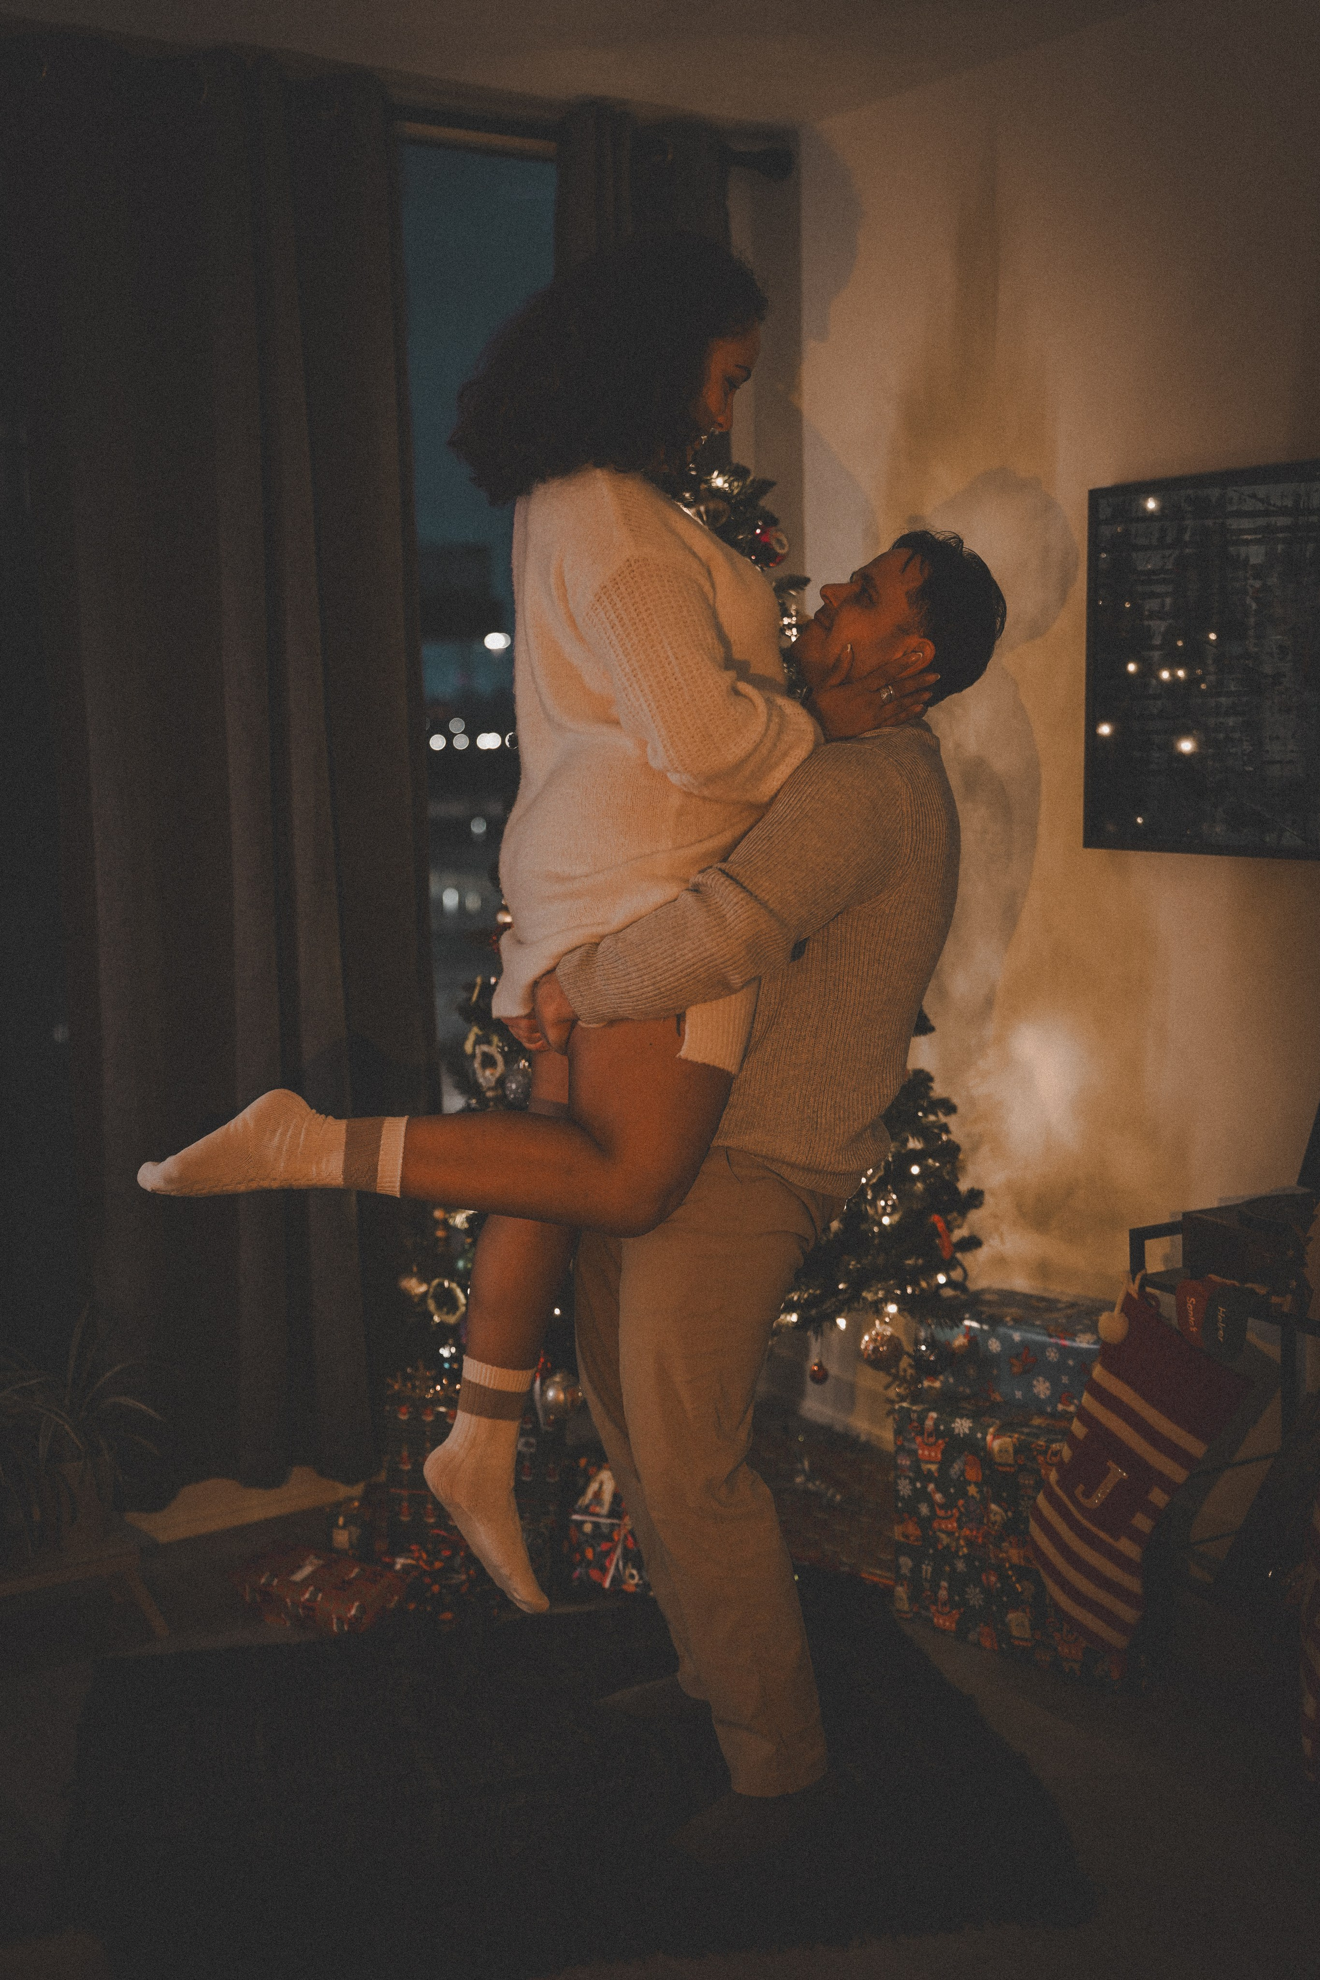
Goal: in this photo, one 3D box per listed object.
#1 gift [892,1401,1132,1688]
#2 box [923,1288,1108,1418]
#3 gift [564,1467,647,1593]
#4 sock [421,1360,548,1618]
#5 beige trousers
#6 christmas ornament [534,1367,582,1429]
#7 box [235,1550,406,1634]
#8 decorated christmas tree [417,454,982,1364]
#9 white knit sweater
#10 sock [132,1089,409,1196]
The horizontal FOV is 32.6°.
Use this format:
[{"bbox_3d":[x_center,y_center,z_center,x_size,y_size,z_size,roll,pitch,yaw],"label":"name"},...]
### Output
[{"bbox_3d":[0.614,0.801,3.426,0.430,0.335,0.290,6,11,43],"label":"gift"},{"bbox_3d":[0.624,0.565,3.434,0.360,0.130,0.200,6,10,42],"label":"box"},{"bbox_3d":[-0.020,0.837,3.658,0.220,0.225,0.180,2,8,20],"label":"gift"},{"bbox_3d":[-0.229,0.660,3.000,0.163,0.340,0.100,-3,8,-12],"label":"sock"},{"bbox_3d":[0.097,0.554,3.013,0.360,0.930,0.450,-4,8,-18],"label":"beige trousers"},{"bbox_3d":[-0.157,0.634,3.520,0.068,0.078,0.068,-1,8,0],"label":"christmas ornament"},{"bbox_3d":[-0.533,0.949,3.562,0.260,0.055,0.145,3,9,31],"label":"box"},{"bbox_3d":[0.091,-0.016,3.712,0.930,1.900,0.930,1,8,18],"label":"decorated christmas tree"},{"bbox_3d":[-0.004,-0.289,2.900,0.380,0.750,0.470,-3,8,-11],"label":"white knit sweater"},{"bbox_3d":[-0.484,0.193,2.820,0.335,0.132,0.095,-3,8,-10],"label":"sock"}]

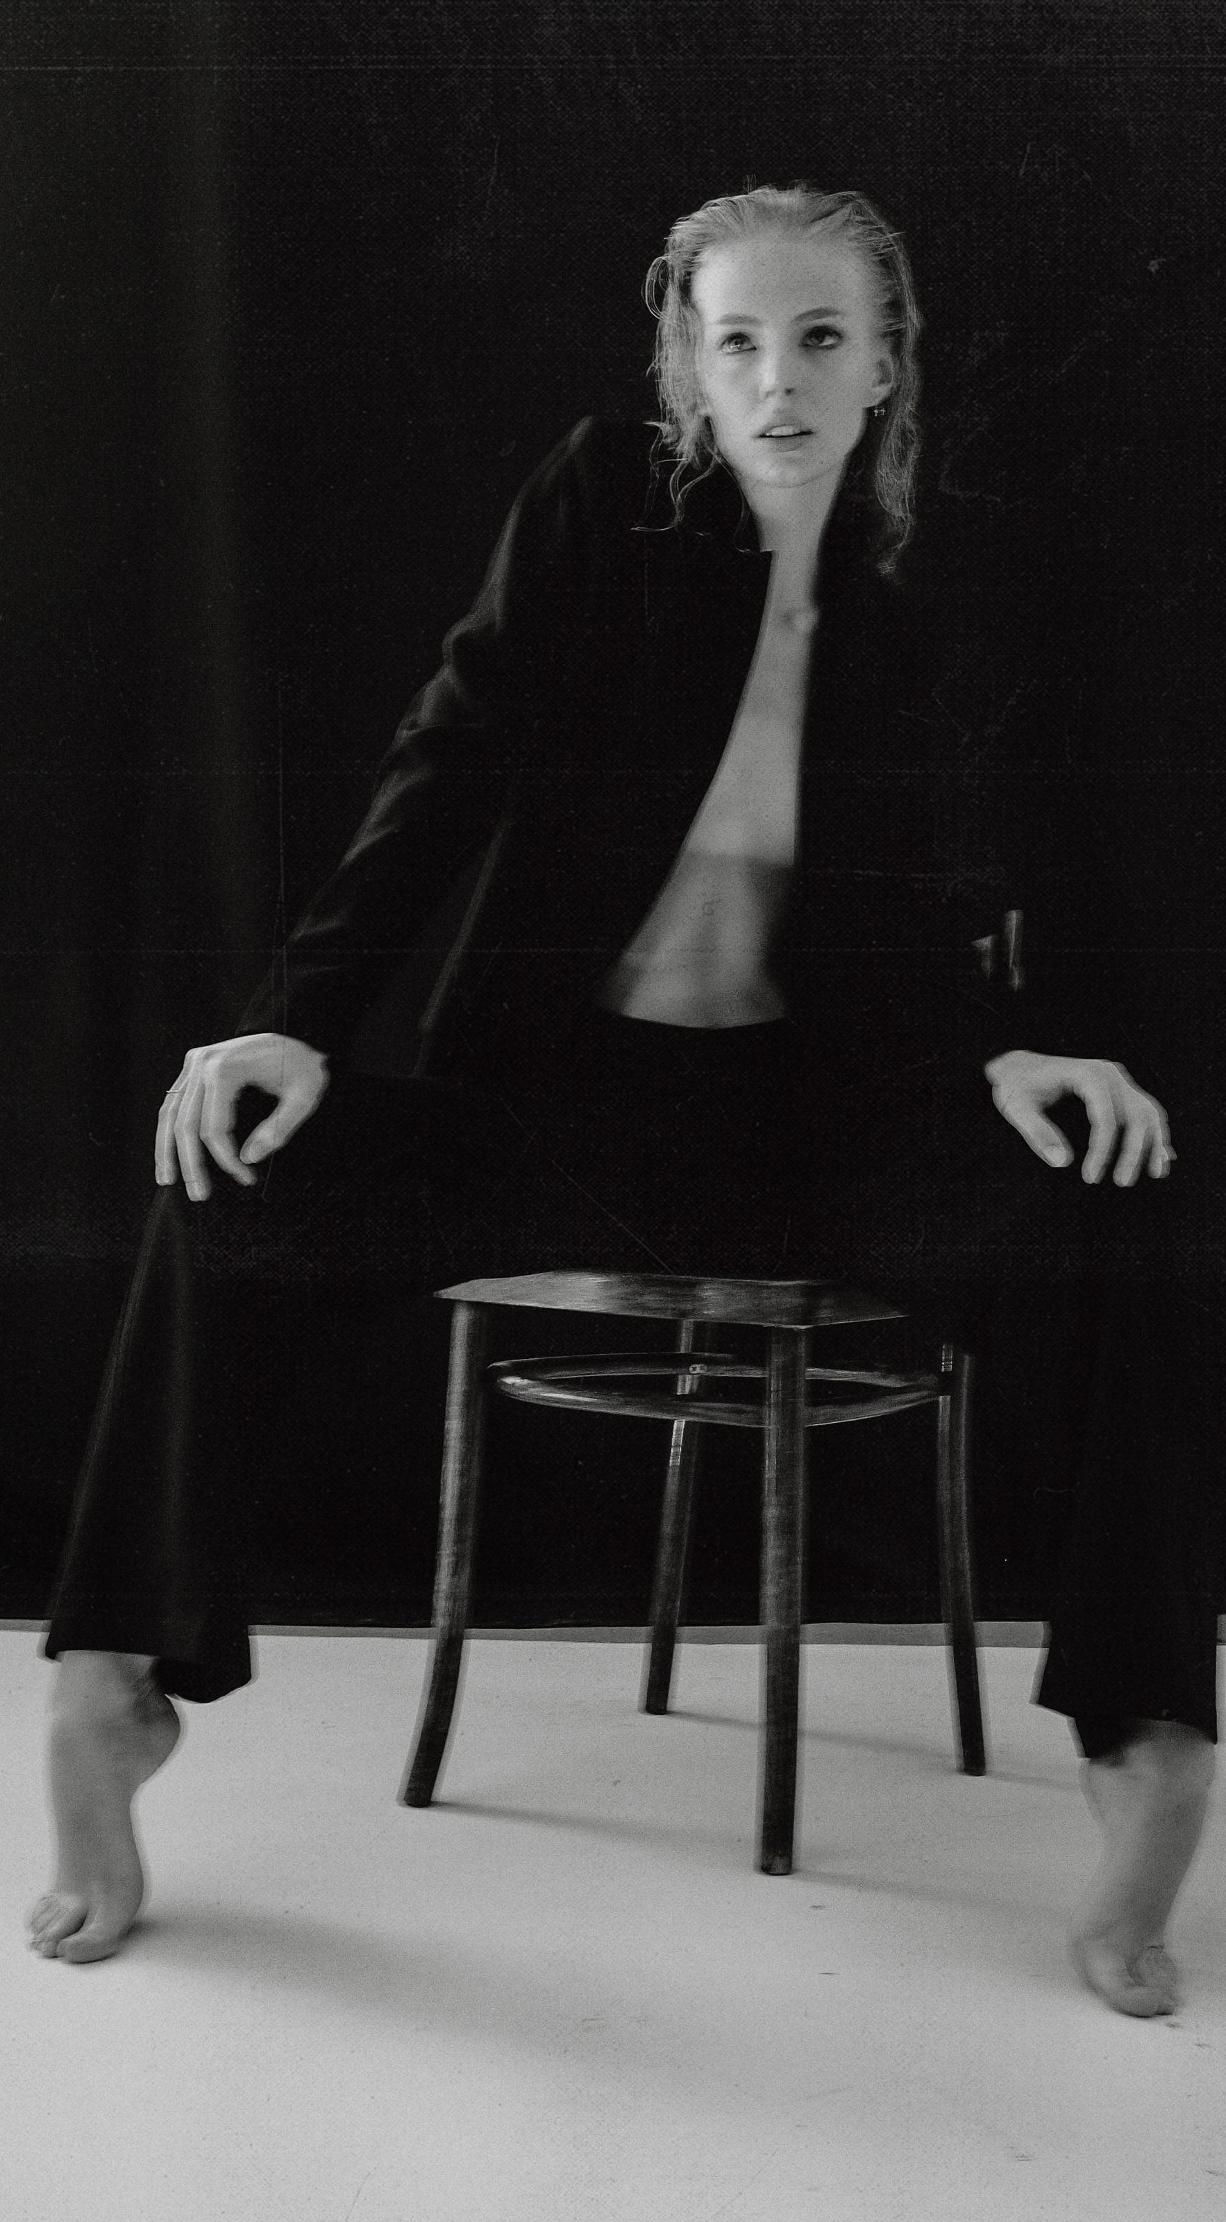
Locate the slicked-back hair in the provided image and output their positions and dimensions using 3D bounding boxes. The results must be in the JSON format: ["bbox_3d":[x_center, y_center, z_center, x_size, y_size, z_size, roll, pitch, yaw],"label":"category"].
[{"bbox_3d":[0.142,-0.565,1.583,0.205,0.280,0.200,0,-3,8],"label":"slicked-back hair"}]

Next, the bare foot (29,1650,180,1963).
[{"bbox_3d":[-0.388,0.518,1.517,0.090,0.225,0.160,-1,-3,28],"label":"bare foot"}]

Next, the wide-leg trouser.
[{"bbox_3d":[0.008,0.205,1.682,0.880,0.600,0.610,0,-3,4],"label":"wide-leg trouser"}]

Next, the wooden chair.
[{"bbox_3d":[0.125,0.225,1.980,0.430,0.860,0.500,-1,-3,34],"label":"wooden chair"}]

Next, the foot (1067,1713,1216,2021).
[{"bbox_3d":[0.383,0.529,1.437,0.090,0.210,0.160,1,-3,-12],"label":"foot"}]

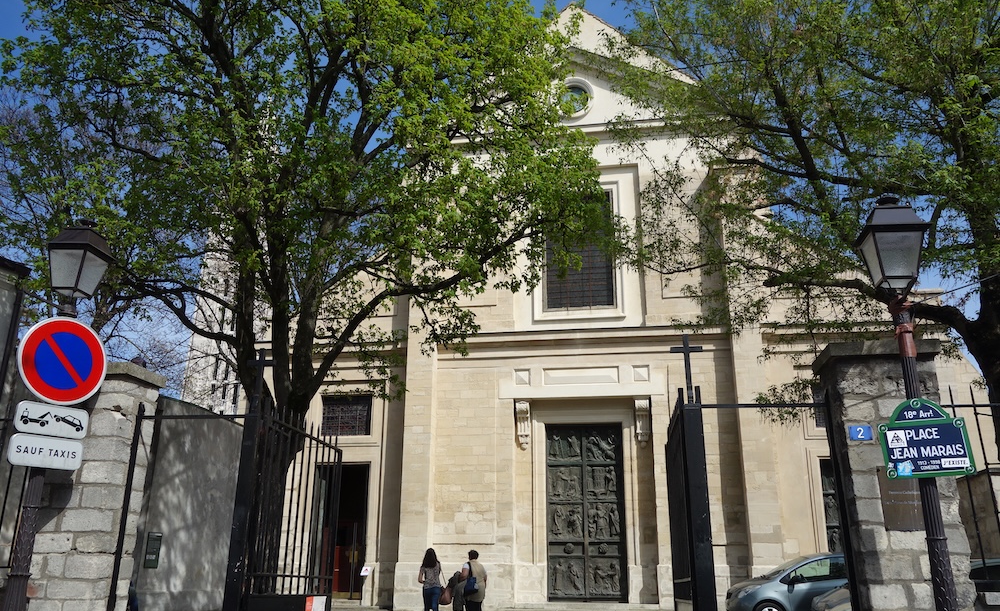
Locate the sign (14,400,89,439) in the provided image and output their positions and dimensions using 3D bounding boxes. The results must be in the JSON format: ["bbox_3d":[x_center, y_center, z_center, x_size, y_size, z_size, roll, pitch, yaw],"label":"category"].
[{"bbox_3d":[-3.182,0.816,5.520,0.030,0.210,0.505,-11,-21,32],"label":"sign"}]

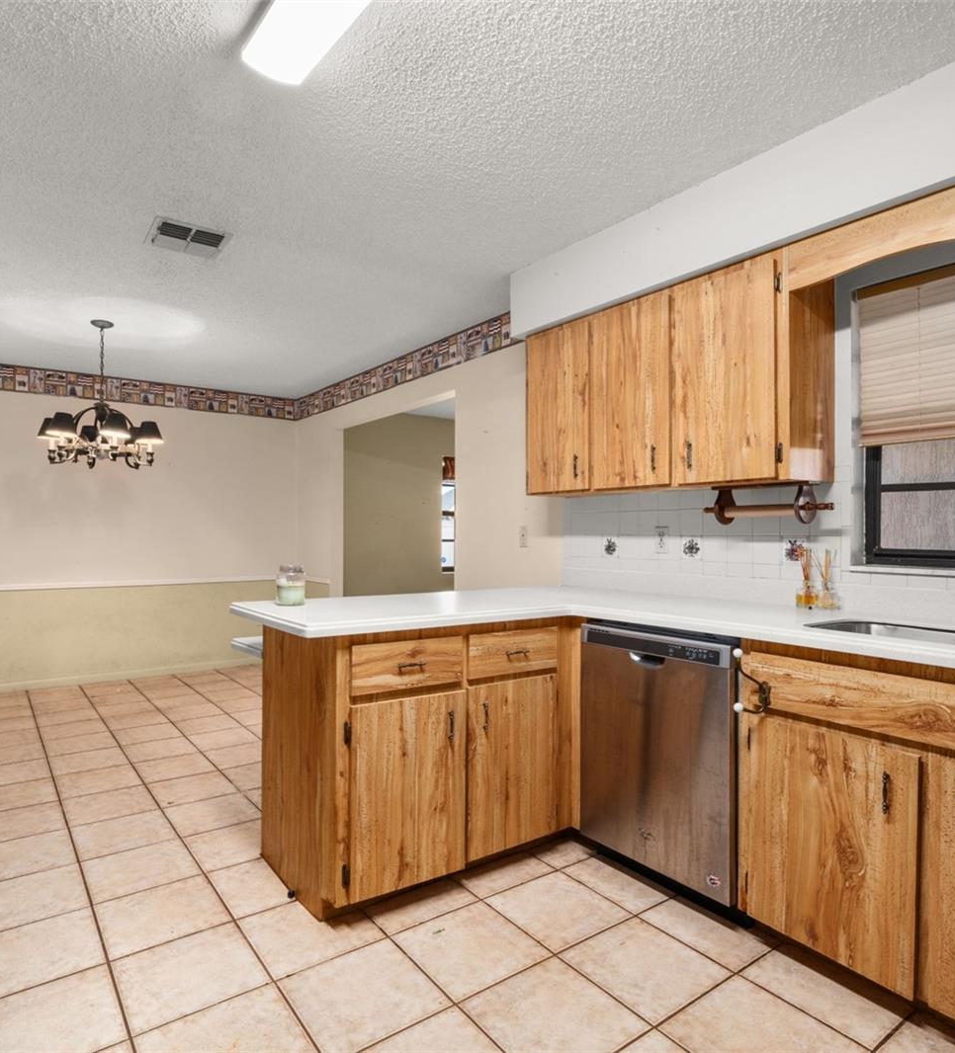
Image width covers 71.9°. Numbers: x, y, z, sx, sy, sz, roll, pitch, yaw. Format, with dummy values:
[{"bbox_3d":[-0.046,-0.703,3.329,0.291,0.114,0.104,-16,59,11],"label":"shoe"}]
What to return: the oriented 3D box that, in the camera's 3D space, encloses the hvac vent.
[{"bbox_3d":[-1.224,-1.199,2.771,0.280,0.025,0.300,1,-1,-37],"label":"hvac vent"}]

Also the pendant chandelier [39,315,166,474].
[{"bbox_3d":[-2.223,-0.781,3.901,0.660,0.843,0.660,1,-1,-37],"label":"pendant chandelier"}]

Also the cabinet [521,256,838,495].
[{"bbox_3d":[0.728,-0.521,2.673,0.323,0.755,1.245,1,-1,-37],"label":"cabinet"}]

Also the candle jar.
[{"bbox_3d":[-0.664,0.206,2.355,0.100,0.145,0.100,1,-1,0],"label":"candle jar"}]

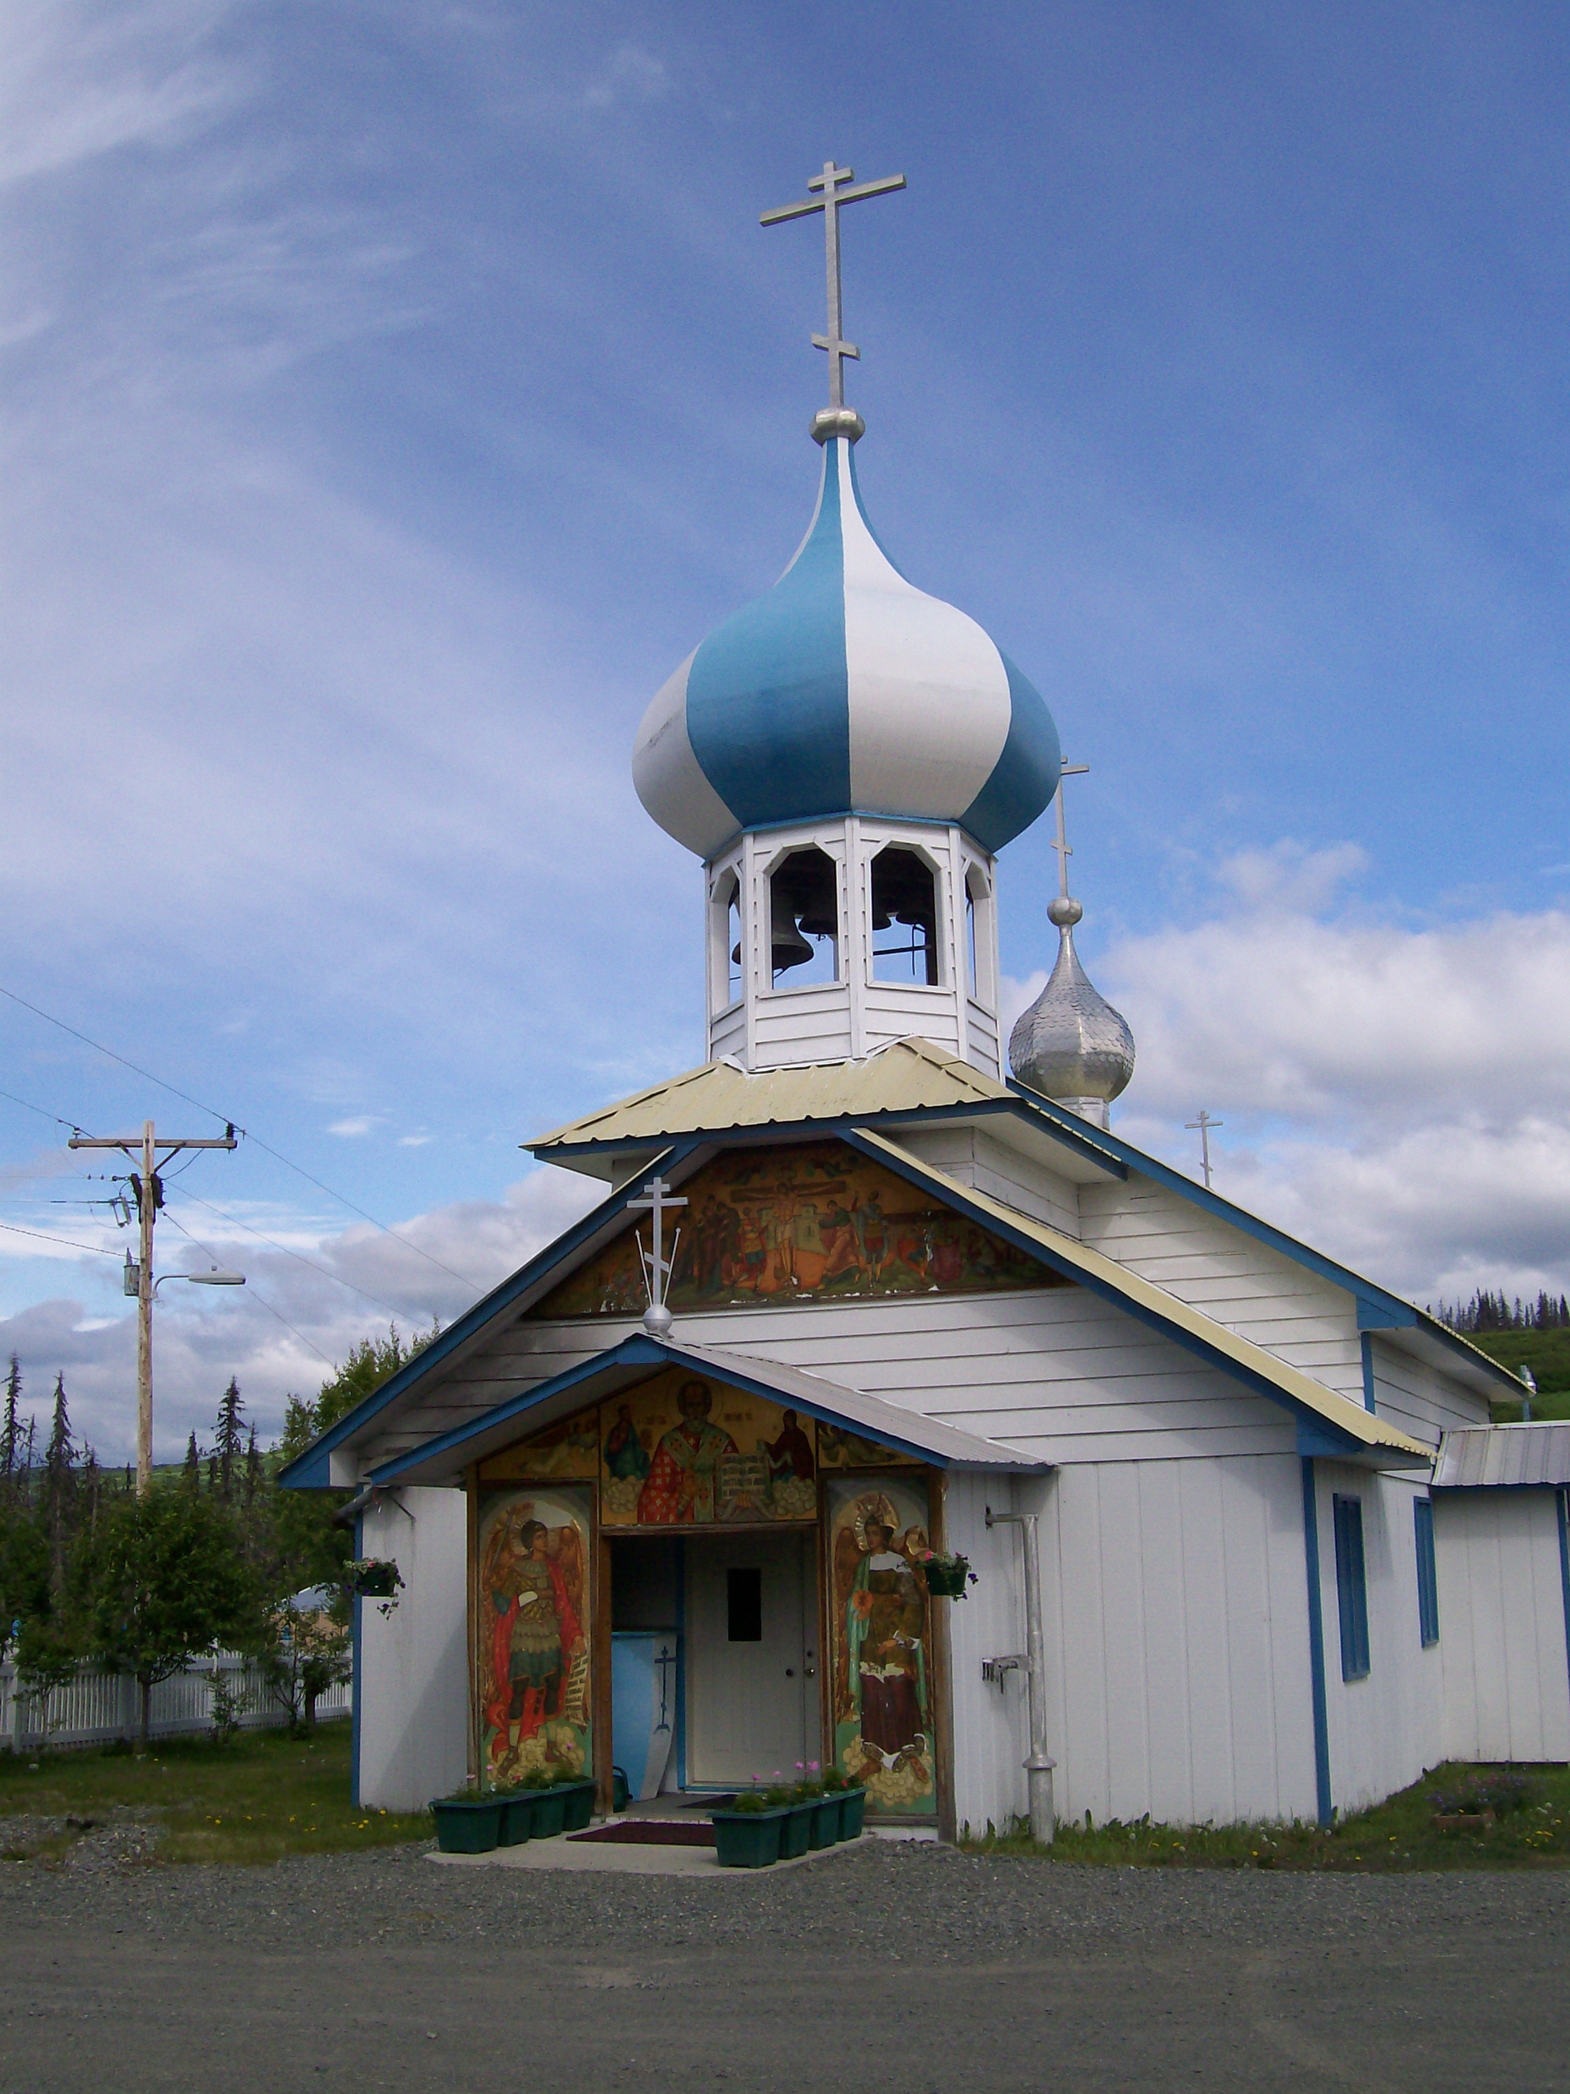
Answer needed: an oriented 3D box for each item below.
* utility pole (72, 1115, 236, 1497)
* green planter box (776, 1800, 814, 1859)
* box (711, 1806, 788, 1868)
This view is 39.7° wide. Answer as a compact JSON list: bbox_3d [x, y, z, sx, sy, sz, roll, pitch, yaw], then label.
[{"bbox_3d":[-8.807,5.013,29.933,2.500,8.300,0.450,0,-13,-2],"label":"utility pole"},{"bbox_3d":[-0.033,5.052,14.057,0.400,0.310,0.430,-6,-14,22],"label":"green planter box"},{"bbox_3d":[-0.202,4.580,12.621,0.380,0.310,0.390,-7,-14,22],"label":"box"}]

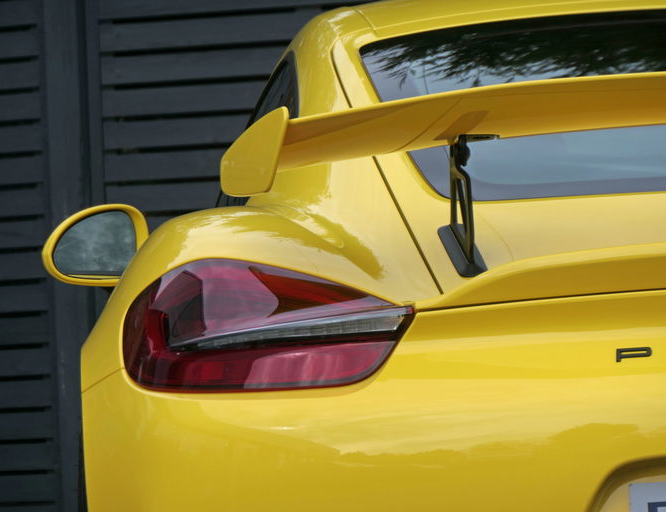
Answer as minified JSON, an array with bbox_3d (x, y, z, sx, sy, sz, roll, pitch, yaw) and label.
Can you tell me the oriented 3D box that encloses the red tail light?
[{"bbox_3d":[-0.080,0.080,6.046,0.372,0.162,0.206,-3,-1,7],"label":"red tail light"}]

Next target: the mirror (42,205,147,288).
[{"bbox_3d":[-0.385,-0.016,8.360,0.192,0.143,0.133,-3,-1,-4],"label":"mirror"}]

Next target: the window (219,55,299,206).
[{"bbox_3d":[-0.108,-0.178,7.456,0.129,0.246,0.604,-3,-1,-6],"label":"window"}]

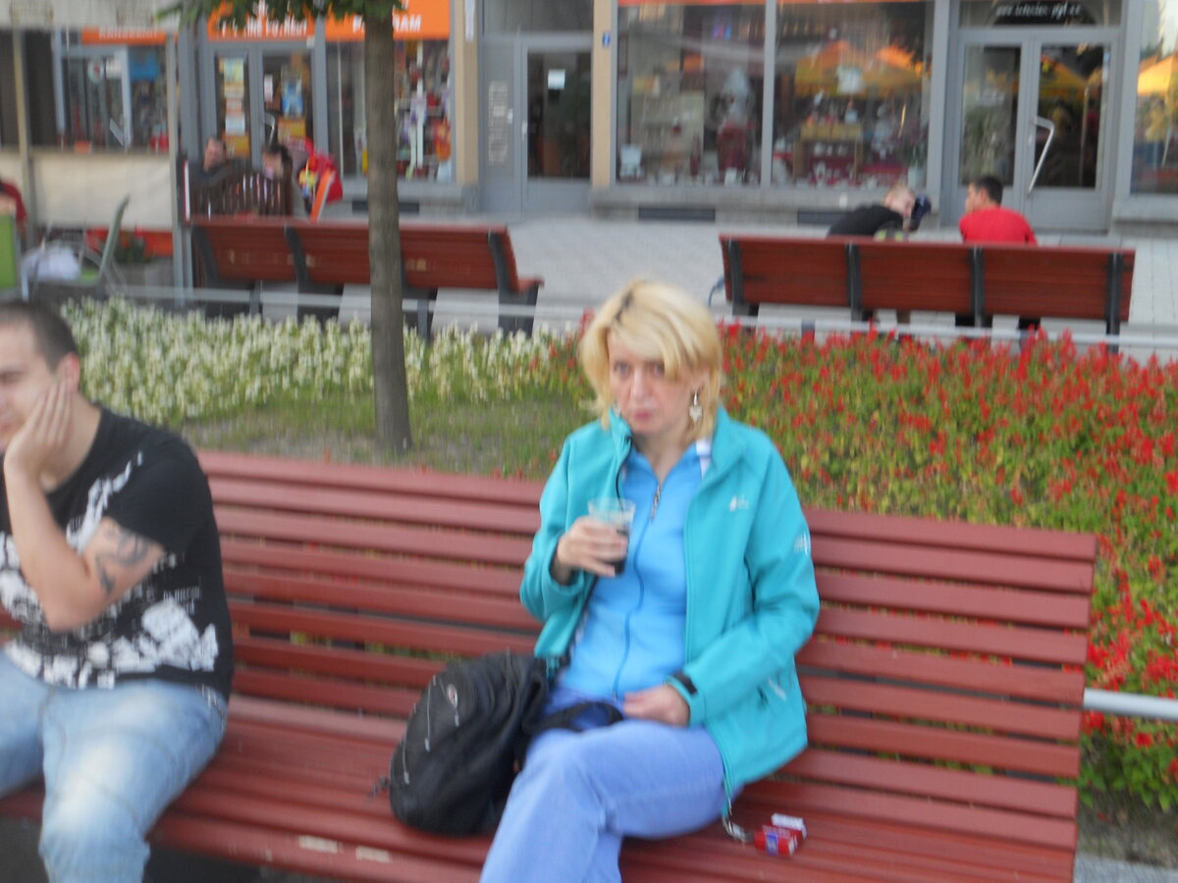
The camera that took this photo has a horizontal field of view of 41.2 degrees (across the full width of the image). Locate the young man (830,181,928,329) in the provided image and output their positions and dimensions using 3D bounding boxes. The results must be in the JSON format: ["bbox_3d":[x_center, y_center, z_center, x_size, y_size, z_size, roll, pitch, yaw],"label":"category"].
[{"bbox_3d":[1.789,-1.019,9.592,0.700,1.130,0.520,-9,15,-39],"label":"young man"}]

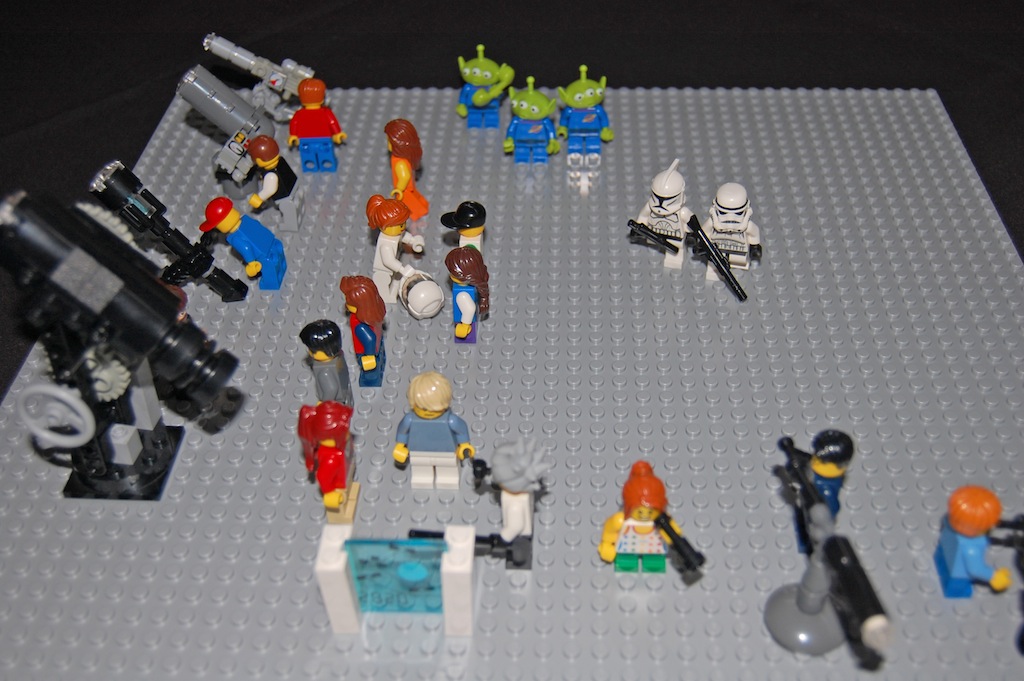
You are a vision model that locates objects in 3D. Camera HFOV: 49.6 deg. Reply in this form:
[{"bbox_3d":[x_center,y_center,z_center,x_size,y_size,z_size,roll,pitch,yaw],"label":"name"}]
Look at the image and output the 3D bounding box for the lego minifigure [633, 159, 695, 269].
[{"bbox_3d":[0.060,-0.049,0.435,0.025,0.046,0.019,16,43,19],"label":"lego minifigure"}]

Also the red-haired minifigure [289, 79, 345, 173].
[{"bbox_3d":[-0.089,-0.097,0.500,0.026,0.043,0.013,1,40,3],"label":"red-haired minifigure"}]

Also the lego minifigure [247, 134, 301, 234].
[{"bbox_3d":[-0.099,-0.067,0.466,0.019,0.041,0.025,1,40,3],"label":"lego minifigure"}]

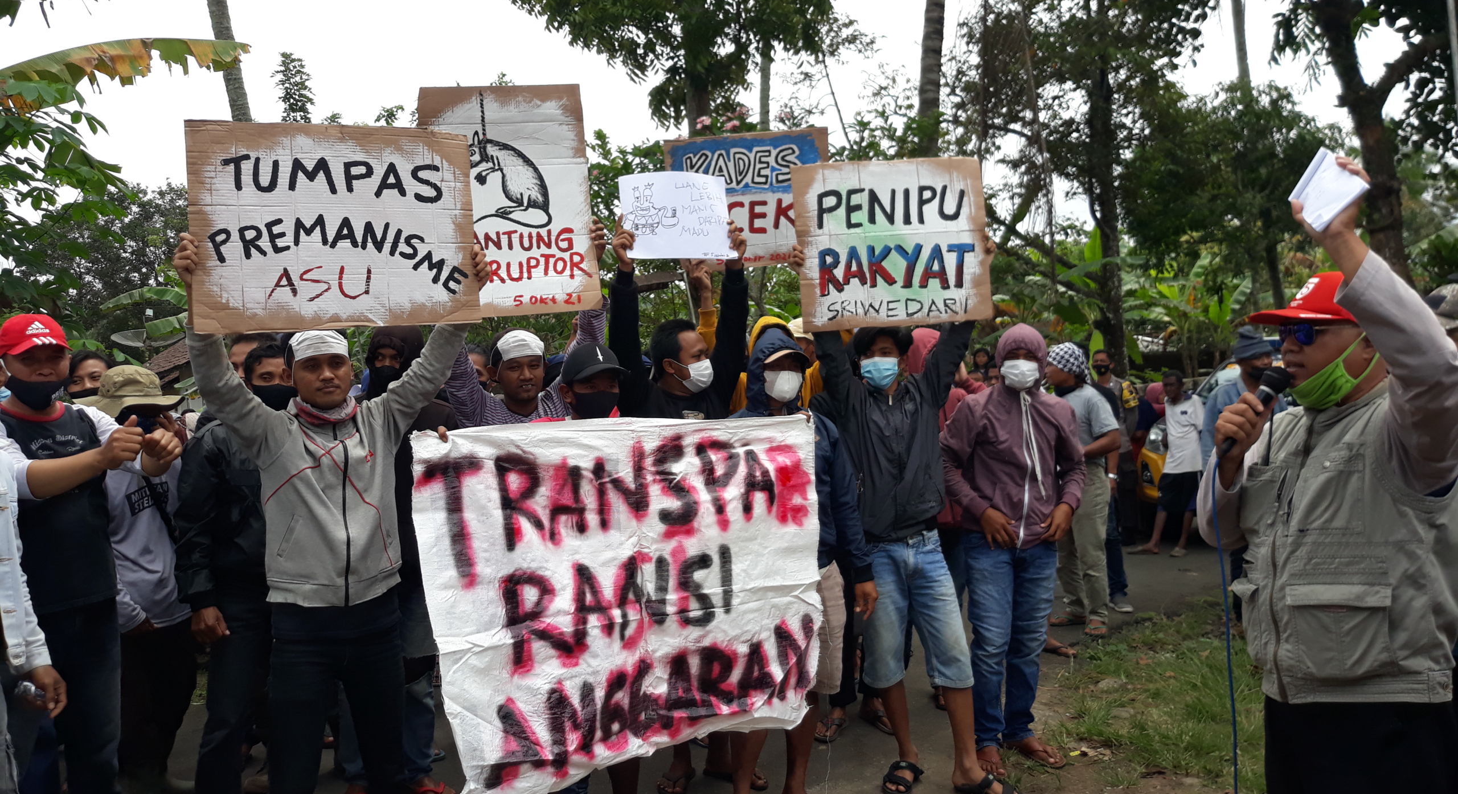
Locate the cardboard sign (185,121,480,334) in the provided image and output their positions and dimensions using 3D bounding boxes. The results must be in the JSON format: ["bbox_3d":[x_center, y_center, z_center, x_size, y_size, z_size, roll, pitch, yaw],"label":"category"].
[{"bbox_3d":[-1.050,-0.455,3.060,0.740,0.540,0.030,-4,0,-27],"label":"cardboard sign"}]

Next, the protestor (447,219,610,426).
[{"bbox_3d":[-0.696,0.415,3.767,0.600,1.980,0.450,-1,2,-16],"label":"protestor"}]

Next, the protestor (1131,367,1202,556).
[{"bbox_3d":[3.707,0.504,9.600,0.500,1.570,0.450,0,1,23],"label":"protestor"}]

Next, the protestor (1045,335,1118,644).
[{"bbox_3d":[2.053,0.519,6.600,0.500,1.670,0.420,0,1,41],"label":"protestor"}]

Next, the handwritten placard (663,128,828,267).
[{"bbox_3d":[0.087,-0.760,4.450,0.650,0.550,0.020,-4,3,-10],"label":"handwritten placard"}]

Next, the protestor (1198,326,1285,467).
[{"bbox_3d":[2.901,0.494,6.400,0.540,1.710,0.380,-1,1,-23],"label":"protestor"}]

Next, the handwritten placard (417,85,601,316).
[{"bbox_3d":[-0.735,-0.650,3.720,0.560,0.770,0.030,-3,-7,-8],"label":"handwritten placard"}]

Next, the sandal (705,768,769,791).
[{"bbox_3d":[0.027,1.383,4.180,0.265,0.060,0.105,0,1,38],"label":"sandal"}]

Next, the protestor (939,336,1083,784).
[{"bbox_3d":[1.087,0.560,4.352,0.520,1.650,0.360,0,2,-8],"label":"protestor"}]

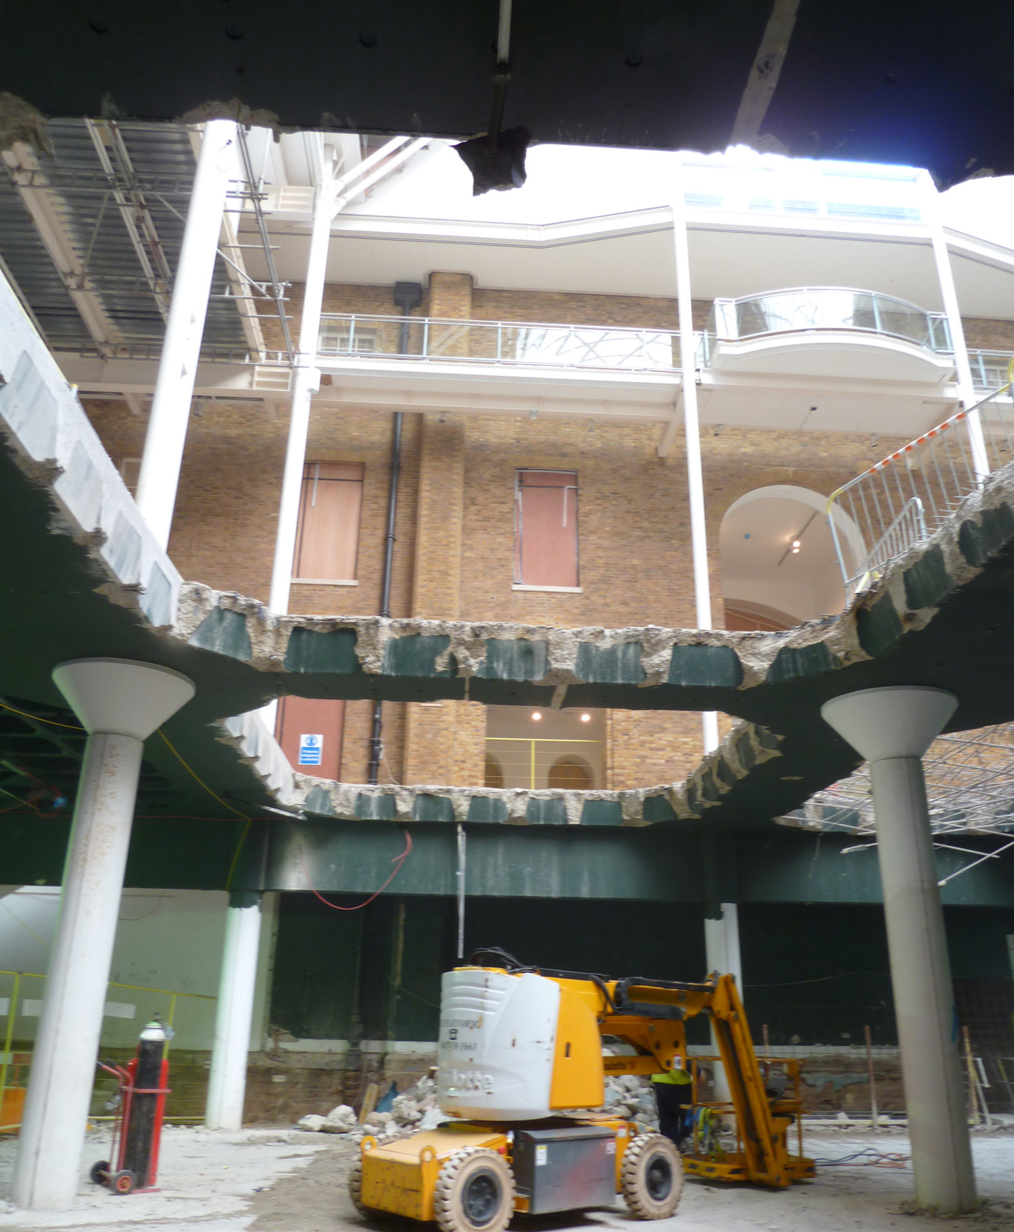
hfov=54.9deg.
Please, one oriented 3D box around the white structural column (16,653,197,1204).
[{"bbox_3d":[-4.072,2.941,9.516,1.400,4.815,1.400,2,-22,-2],"label":"white structural column"}]

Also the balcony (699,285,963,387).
[{"bbox_3d":[6.516,-5.567,19.434,4.950,1.370,1.250,2,-22,-2],"label":"balcony"}]

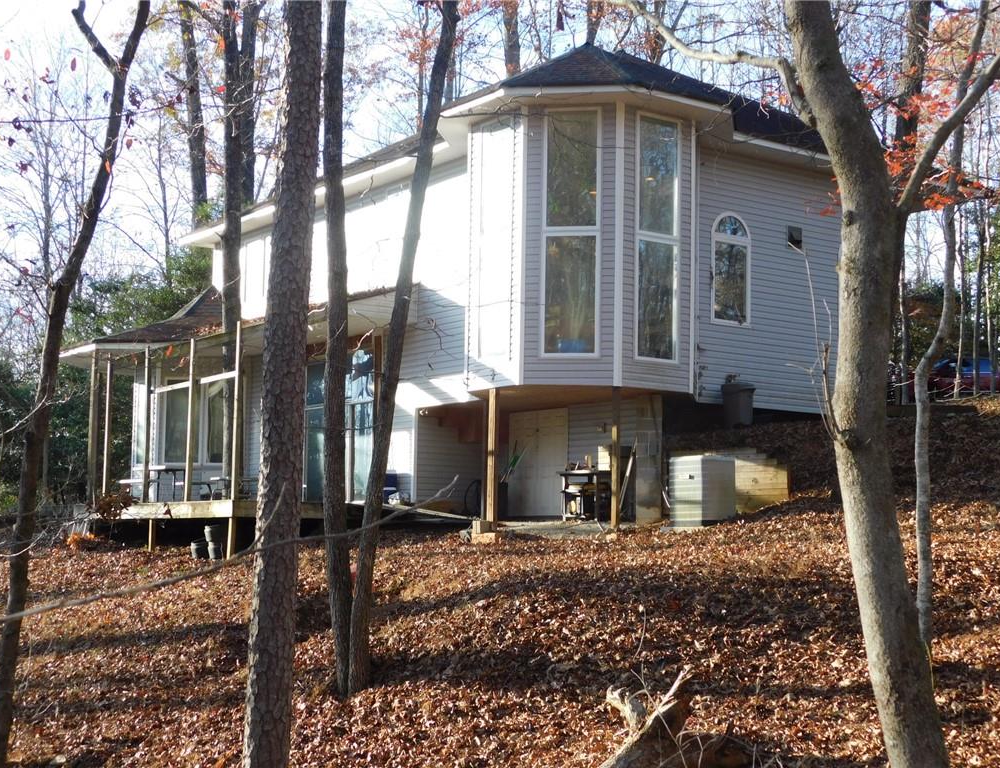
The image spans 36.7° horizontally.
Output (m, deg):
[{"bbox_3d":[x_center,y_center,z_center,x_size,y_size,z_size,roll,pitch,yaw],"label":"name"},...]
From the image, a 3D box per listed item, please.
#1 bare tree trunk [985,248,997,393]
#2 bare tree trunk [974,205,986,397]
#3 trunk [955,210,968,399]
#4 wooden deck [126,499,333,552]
[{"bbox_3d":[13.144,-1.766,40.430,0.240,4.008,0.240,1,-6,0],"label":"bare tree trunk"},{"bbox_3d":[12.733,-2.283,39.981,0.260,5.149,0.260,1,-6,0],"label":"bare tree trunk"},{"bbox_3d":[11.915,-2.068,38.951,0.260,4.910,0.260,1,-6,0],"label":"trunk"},{"bbox_3d":[-6.681,3.386,35.373,2.401,1.147,7.010,5,-7,-35],"label":"wooden deck"}]

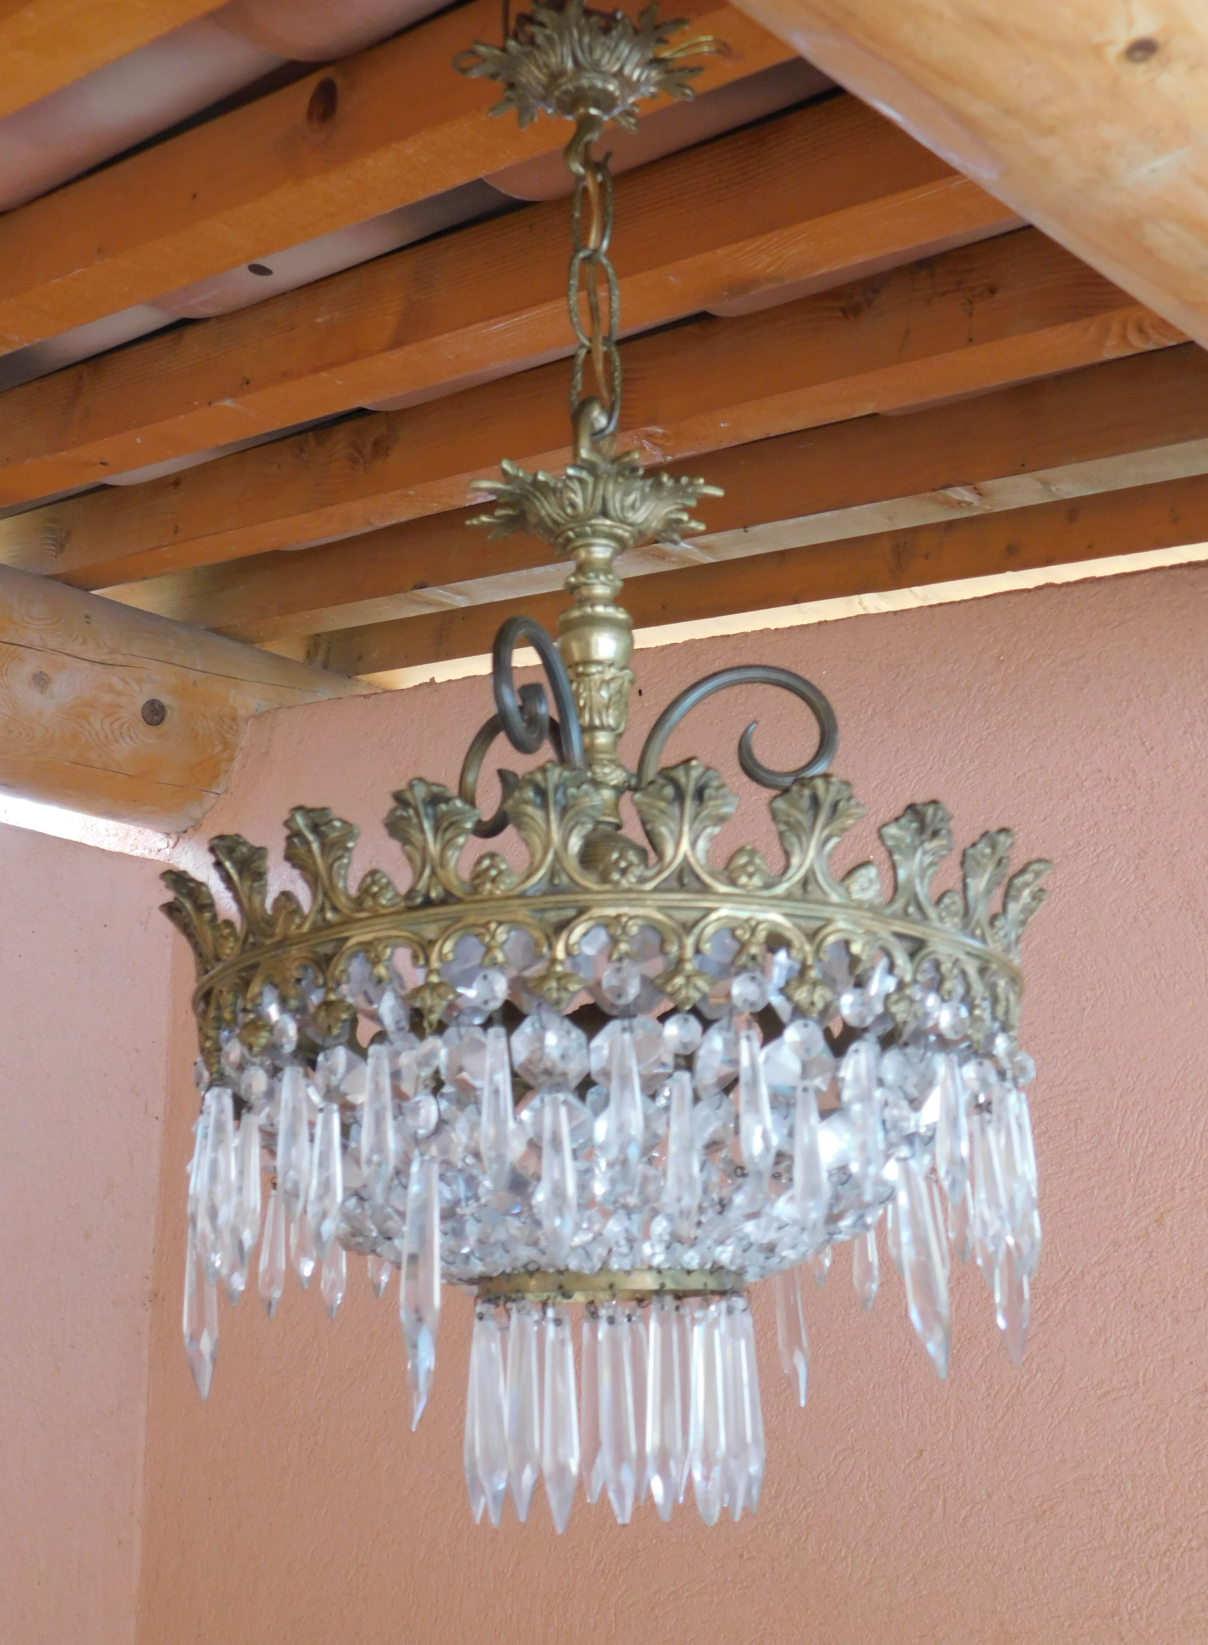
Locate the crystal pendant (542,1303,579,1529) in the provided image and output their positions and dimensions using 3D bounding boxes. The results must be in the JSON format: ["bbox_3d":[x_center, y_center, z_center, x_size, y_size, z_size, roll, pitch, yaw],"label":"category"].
[{"bbox_3d":[-0.018,0.244,0.875,0.015,0.090,0.013,-9,-21,22],"label":"crystal pendant"}]

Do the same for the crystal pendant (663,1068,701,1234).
[{"bbox_3d":[0.029,0.124,0.804,0.014,0.063,0.011,1,-18,-7],"label":"crystal pendant"}]

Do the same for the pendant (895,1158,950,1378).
[{"bbox_3d":[0.123,0.169,0.812,0.017,0.082,0.013,11,-25,-39],"label":"pendant"}]

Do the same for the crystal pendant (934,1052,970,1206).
[{"bbox_3d":[0.146,0.128,0.896,0.011,0.065,0.013,-15,-22,37],"label":"crystal pendant"}]

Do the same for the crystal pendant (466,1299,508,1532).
[{"bbox_3d":[-0.052,0.264,0.954,0.015,0.096,0.017,6,-19,-21],"label":"crystal pendant"}]

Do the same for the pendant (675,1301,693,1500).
[{"bbox_3d":[0.037,0.279,1.028,0.015,0.094,0.013,-11,-20,29],"label":"pendant"}]

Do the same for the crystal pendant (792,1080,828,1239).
[{"bbox_3d":[0.079,0.129,0.816,0.014,0.062,0.011,6,-19,-22],"label":"crystal pendant"}]

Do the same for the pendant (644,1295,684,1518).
[{"bbox_3d":[0.026,0.248,0.907,0.016,0.091,0.012,5,-18,-19],"label":"pendant"}]

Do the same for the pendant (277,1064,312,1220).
[{"bbox_3d":[-0.120,0.124,0.832,0.015,0.060,0.011,-18,-25,39],"label":"pendant"}]

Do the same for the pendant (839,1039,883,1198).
[{"bbox_3d":[0.100,0.115,0.832,0.015,0.062,0.012,9,-20,-29],"label":"pendant"}]

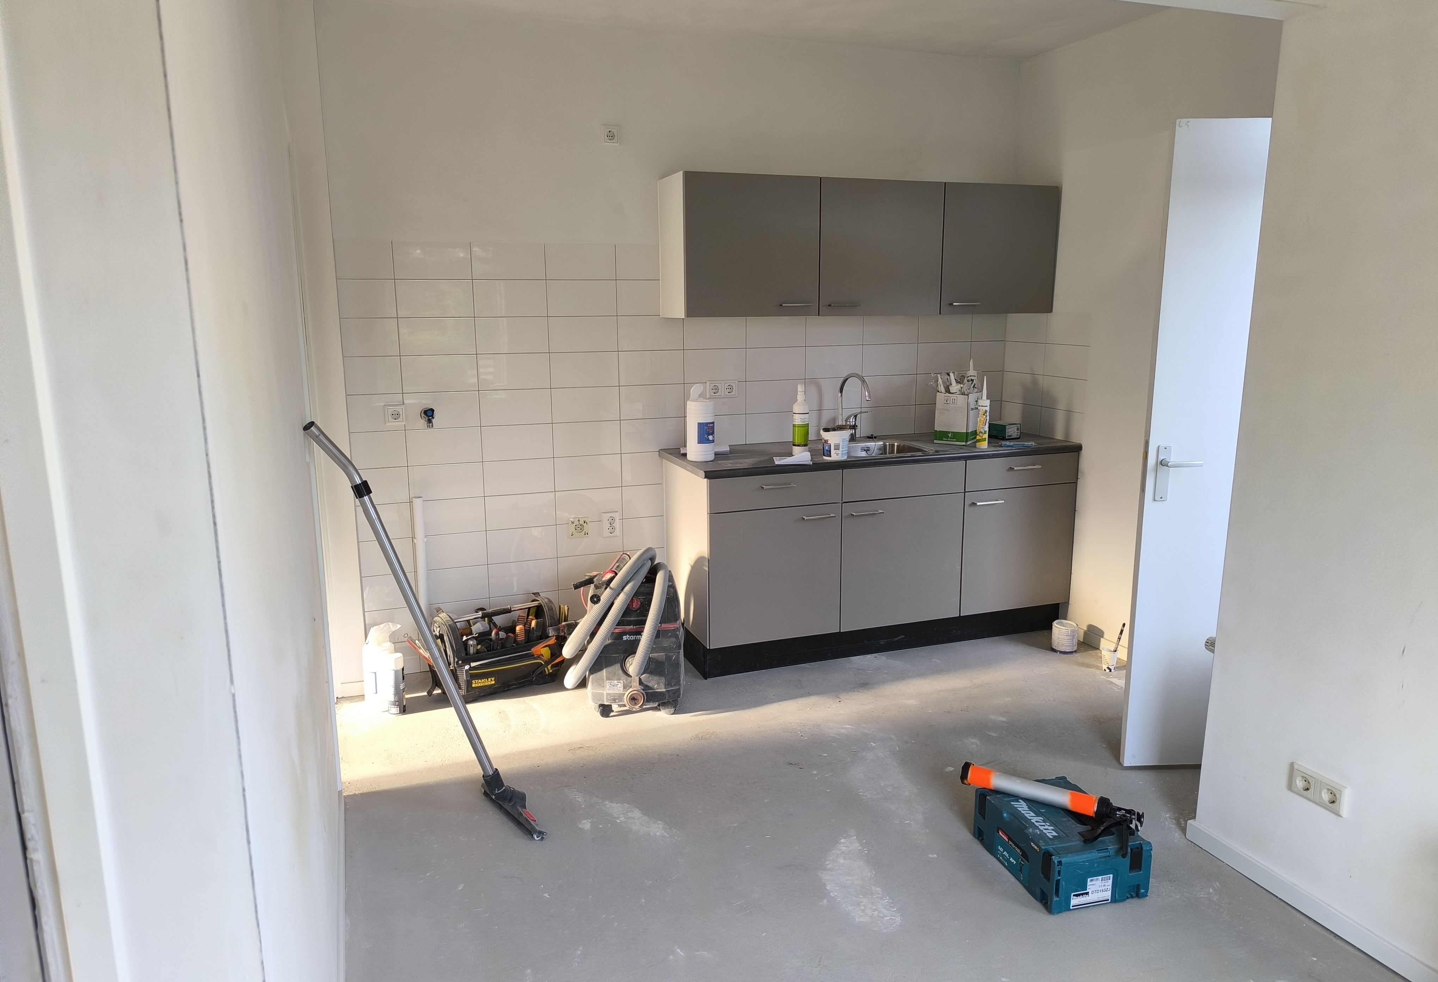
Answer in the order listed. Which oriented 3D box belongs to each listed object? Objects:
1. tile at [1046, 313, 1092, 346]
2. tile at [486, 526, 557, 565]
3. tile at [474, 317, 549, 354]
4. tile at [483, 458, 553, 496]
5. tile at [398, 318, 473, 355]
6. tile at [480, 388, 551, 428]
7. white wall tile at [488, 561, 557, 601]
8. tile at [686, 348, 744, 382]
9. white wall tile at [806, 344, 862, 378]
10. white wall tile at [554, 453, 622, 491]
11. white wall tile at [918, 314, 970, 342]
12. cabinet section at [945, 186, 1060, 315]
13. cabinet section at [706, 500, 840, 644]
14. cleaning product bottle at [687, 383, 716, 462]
[{"bbox_3d":[1.613,-0.746,4.402,0.010,0.148,0.298,-5,12,-20],"label":"tile"},{"bbox_3d":[-0.854,0.235,4.159,0.298,0.148,0.010,-5,12,-20],"label":"tile"},{"bbox_3d":[-0.859,-0.647,3.982,0.298,0.148,0.010,-5,12,-20],"label":"tile"},{"bbox_3d":[-0.860,-0.062,4.116,0.298,0.148,0.010,-4,12,-20],"label":"tile"},{"bbox_3d":[-1.139,-0.624,3.872,0.297,0.147,0.010,-4,12,-20],"label":"tile"},{"bbox_3d":[-0.861,-0.355,4.056,0.299,0.149,0.010,-4,12,-20],"label":"tile"},{"bbox_3d":[-0.862,0.381,4.223,0.299,0.148,0.010,-5,13,-20],"label":"white wall tile"},{"bbox_3d":[-0.016,-0.566,4.319,0.298,0.148,0.010,-4,12,-20],"label":"tile"},{"bbox_3d":[0.546,-0.610,4.525,0.298,0.148,0.010,-4,12,-20],"label":"white wall tile"},{"bbox_3d":[-0.574,-0.081,4.189,0.297,0.147,0.010,-4,12,-20],"label":"white wall tile"},{"bbox_3d":[1.108,-0.804,4.707,0.298,0.148,0.010,-4,12,-20],"label":"white wall tile"},{"bbox_3d":[1.225,-1.121,4.494,0.613,0.571,0.334,-4,12,-20],"label":"cabinet section"},{"bbox_3d":[0.157,0.306,4.161,0.591,0.568,0.478,-4,12,-20],"label":"cabinet section"},{"bbox_3d":[-0.077,-0.290,4.019,0.115,0.317,0.115,0,12,0],"label":"cleaning product bottle"}]

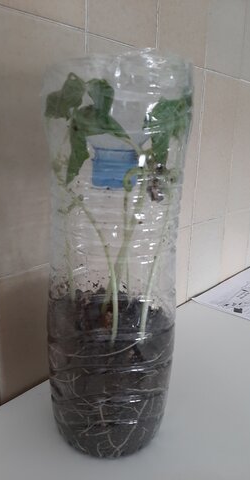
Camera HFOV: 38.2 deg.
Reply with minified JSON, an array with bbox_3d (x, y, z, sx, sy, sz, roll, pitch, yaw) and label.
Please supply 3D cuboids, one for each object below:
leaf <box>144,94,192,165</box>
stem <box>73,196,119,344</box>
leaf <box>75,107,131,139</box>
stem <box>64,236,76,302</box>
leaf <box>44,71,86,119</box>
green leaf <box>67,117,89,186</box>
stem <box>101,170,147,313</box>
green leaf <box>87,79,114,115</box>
[{"bbox_3d":[0.026,-0.067,0.217,0.029,0.040,0.025,2,15,0],"label":"leaf"},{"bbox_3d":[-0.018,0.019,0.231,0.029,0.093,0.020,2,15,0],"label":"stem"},{"bbox_3d":[-0.014,-0.071,0.217,0.033,0.018,0.020,2,15,0],"label":"leaf"},{"bbox_3d":[-0.041,0.022,0.268,0.009,0.057,0.010,2,15,0],"label":"stem"},{"bbox_3d":[-0.037,-0.090,0.225,0.025,0.027,0.016,2,15,0],"label":"leaf"},{"bbox_3d":[-0.029,-0.055,0.223,0.015,0.040,0.016,2,15,0],"label":"green leaf"},{"bbox_3d":[0.000,0.001,0.252,0.032,0.106,0.020,2,15,0],"label":"stem"},{"bbox_3d":[-0.015,-0.085,0.214,0.015,0.020,0.014,2,15,0],"label":"green leaf"}]

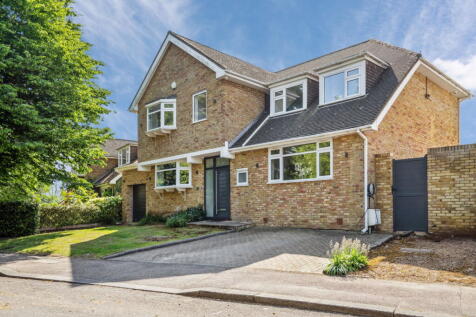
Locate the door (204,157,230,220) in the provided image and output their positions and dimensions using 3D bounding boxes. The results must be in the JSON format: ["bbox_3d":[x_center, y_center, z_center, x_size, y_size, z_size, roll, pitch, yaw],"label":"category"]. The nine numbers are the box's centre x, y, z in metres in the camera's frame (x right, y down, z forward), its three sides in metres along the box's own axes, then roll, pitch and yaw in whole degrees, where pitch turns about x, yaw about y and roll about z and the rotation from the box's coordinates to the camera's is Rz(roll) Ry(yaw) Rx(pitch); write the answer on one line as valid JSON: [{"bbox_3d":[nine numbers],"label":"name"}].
[{"bbox_3d":[-0.860,1.230,15.080,0.150,2.480,1.620,4,-6,-42],"label":"door"}]

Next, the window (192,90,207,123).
[{"bbox_3d":[-1.520,-2.040,14.770,0.130,1.140,0.950,4,-6,-42],"label":"window"}]

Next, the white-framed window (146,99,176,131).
[{"bbox_3d":[-3.500,-1.950,16.500,0.480,1.280,1.950,4,-6,-42],"label":"white-framed window"}]

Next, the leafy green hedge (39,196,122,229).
[{"bbox_3d":[-7.750,2.780,18.800,1.000,1.400,4.000,-3,-6,35],"label":"leafy green hedge"}]

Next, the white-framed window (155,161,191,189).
[{"bbox_3d":[-3.100,0.790,17.100,0.450,1.180,2.600,4,-6,-42],"label":"white-framed window"}]

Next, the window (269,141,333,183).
[{"bbox_3d":[1.945,0.155,12.010,0.150,1.180,2.550,4,-6,-42],"label":"window"}]

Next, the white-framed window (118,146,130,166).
[{"bbox_3d":[-7.650,-0.130,25.000,0.300,1.150,1.500,4,-6,-42],"label":"white-framed window"}]

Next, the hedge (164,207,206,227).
[{"bbox_3d":[-2.300,2.490,15.900,0.950,0.750,1.900,4,-6,-42],"label":"hedge"}]

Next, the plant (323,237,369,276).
[{"bbox_3d":[2.020,1.810,6.900,0.780,0.630,0.700,-2,-5,18],"label":"plant"}]

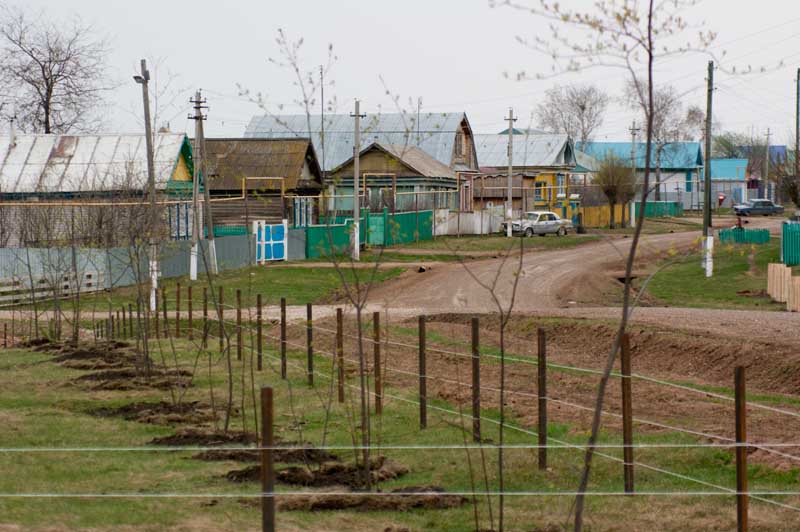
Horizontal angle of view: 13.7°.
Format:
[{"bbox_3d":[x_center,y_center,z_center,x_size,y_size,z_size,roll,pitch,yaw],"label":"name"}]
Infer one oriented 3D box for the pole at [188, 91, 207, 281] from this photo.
[{"bbox_3d":[-7.802,-3.094,128.000,0.720,7.300,0.350,0,1,13],"label":"pole"}]

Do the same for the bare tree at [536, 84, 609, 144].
[{"bbox_3d":[12.431,-8.251,240.000,5.200,9.600,5.000,0,1,0],"label":"bare tree"}]

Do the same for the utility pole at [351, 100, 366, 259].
[{"bbox_3d":[-2.011,-4.095,159.500,0.780,7.615,0.240,0,0,14],"label":"utility pole"}]

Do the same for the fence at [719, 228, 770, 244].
[{"bbox_3d":[17.791,-1.523,172.000,2.650,0.780,0.250,0,1,0],"label":"fence"}]

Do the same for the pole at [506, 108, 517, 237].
[{"bbox_3d":[6.249,-5.250,187.000,0.650,7.250,0.270,0,1,13],"label":"pole"}]

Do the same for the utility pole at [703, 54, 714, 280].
[{"bbox_3d":[11.597,-3.622,125.000,0.320,8.150,0.300,0,1,0],"label":"utility pole"}]

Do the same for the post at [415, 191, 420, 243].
[{"bbox_3d":[0.946,-2.635,180.000,0.090,2.729,0.090,0,0,14],"label":"post"}]

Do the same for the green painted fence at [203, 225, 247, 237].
[{"bbox_3d":[-8.069,-1.100,154.000,2.100,1.500,0.080,0,0,14],"label":"green painted fence"}]

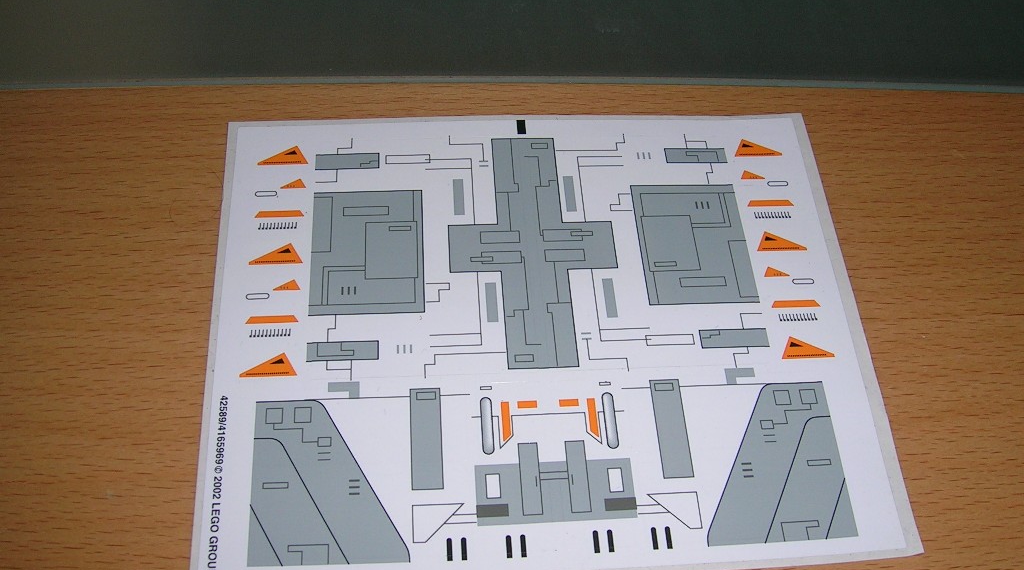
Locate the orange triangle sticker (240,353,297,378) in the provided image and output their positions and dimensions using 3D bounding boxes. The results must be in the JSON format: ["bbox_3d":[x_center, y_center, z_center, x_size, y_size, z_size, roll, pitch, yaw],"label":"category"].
[{"bbox_3d":[-0.063,0.021,0.271,0.015,0.001,0.007,-2,59,-5],"label":"orange triangle sticker"}]

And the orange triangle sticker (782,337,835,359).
[{"bbox_3d":[0.080,0.017,0.282,0.015,0.001,0.007,-2,59,-5],"label":"orange triangle sticker"}]

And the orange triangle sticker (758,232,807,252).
[{"bbox_3d":[0.078,-0.013,0.300,0.015,0.001,0.007,-2,59,-5],"label":"orange triangle sticker"}]

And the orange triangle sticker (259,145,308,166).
[{"bbox_3d":[-0.068,-0.038,0.306,0.015,0.001,0.007,-2,59,-5],"label":"orange triangle sticker"}]

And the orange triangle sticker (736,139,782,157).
[{"bbox_3d":[0.075,-0.042,0.318,0.015,0.001,0.007,-2,59,-5],"label":"orange triangle sticker"}]

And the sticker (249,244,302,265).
[{"bbox_3d":[-0.066,-0.009,0.288,0.015,0.001,0.007,-2,59,-5],"label":"sticker"}]

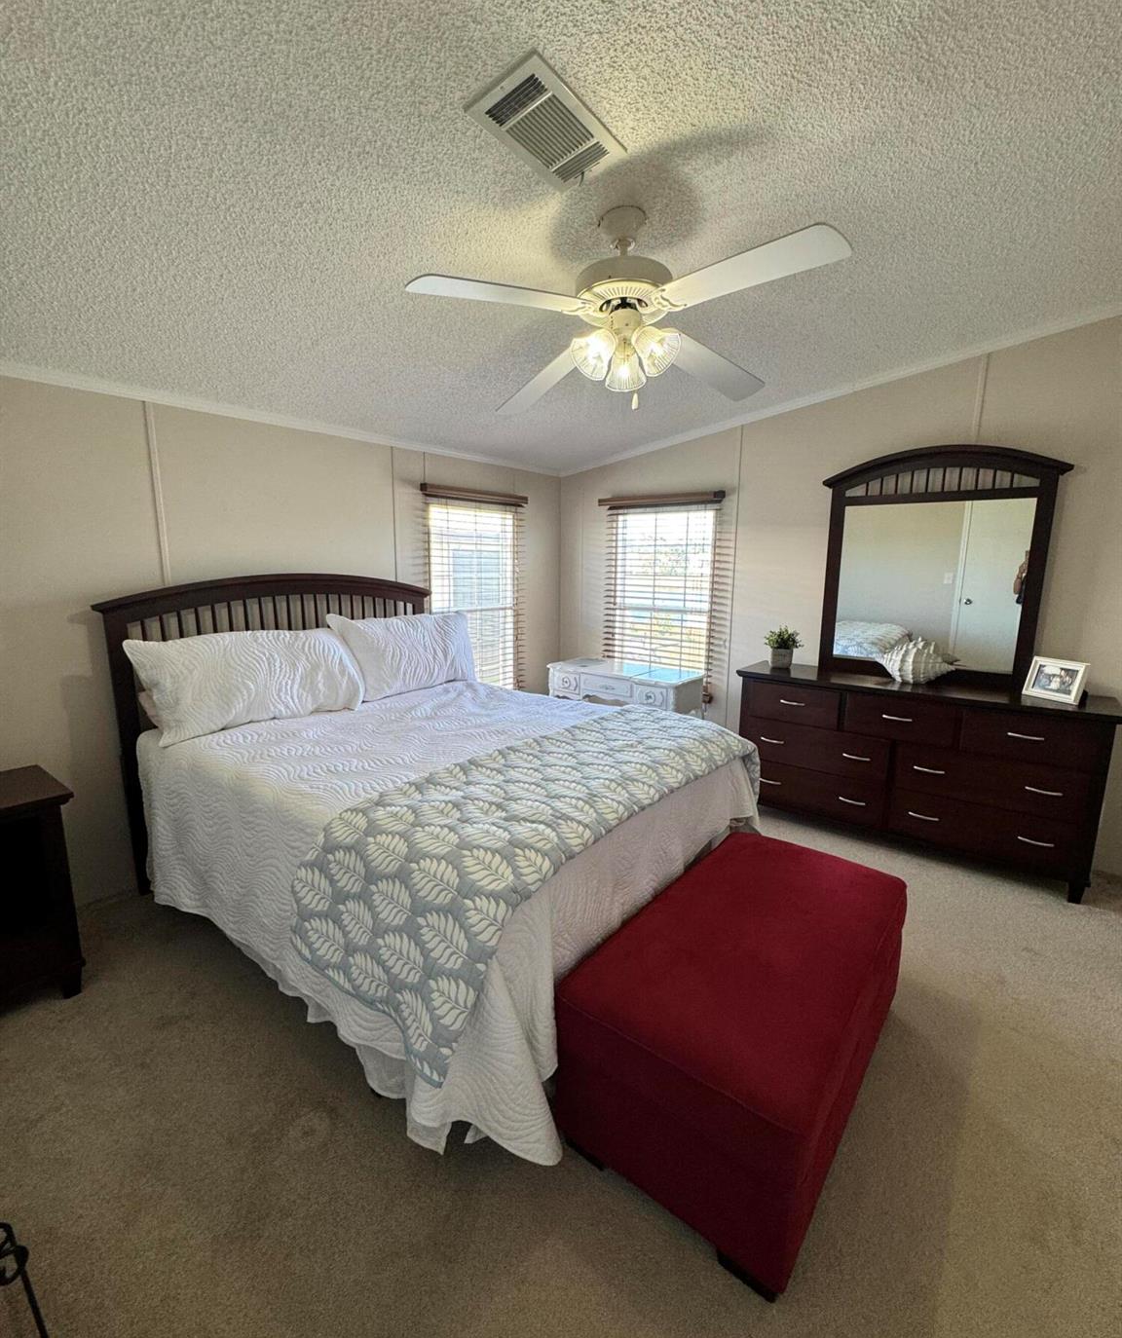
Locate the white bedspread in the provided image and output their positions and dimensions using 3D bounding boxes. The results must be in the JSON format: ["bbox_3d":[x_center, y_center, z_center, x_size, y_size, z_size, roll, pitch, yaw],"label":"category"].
[{"bbox_3d":[-0.418,0.617,2.462,2.060,0.690,1.600,8,13,38],"label":"white bedspread"}]

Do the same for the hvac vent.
[{"bbox_3d":[-0.024,-1.200,1.349,0.190,0.030,0.350,-1,7,39],"label":"hvac vent"}]

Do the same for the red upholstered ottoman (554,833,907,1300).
[{"bbox_3d":[0.541,0.916,1.682,0.575,0.435,1.050,8,13,38],"label":"red upholstered ottoman"}]

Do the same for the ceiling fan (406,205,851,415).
[{"bbox_3d":[0.175,-1.014,1.706,1.280,0.490,1.280,-7,13,-37],"label":"ceiling fan"}]

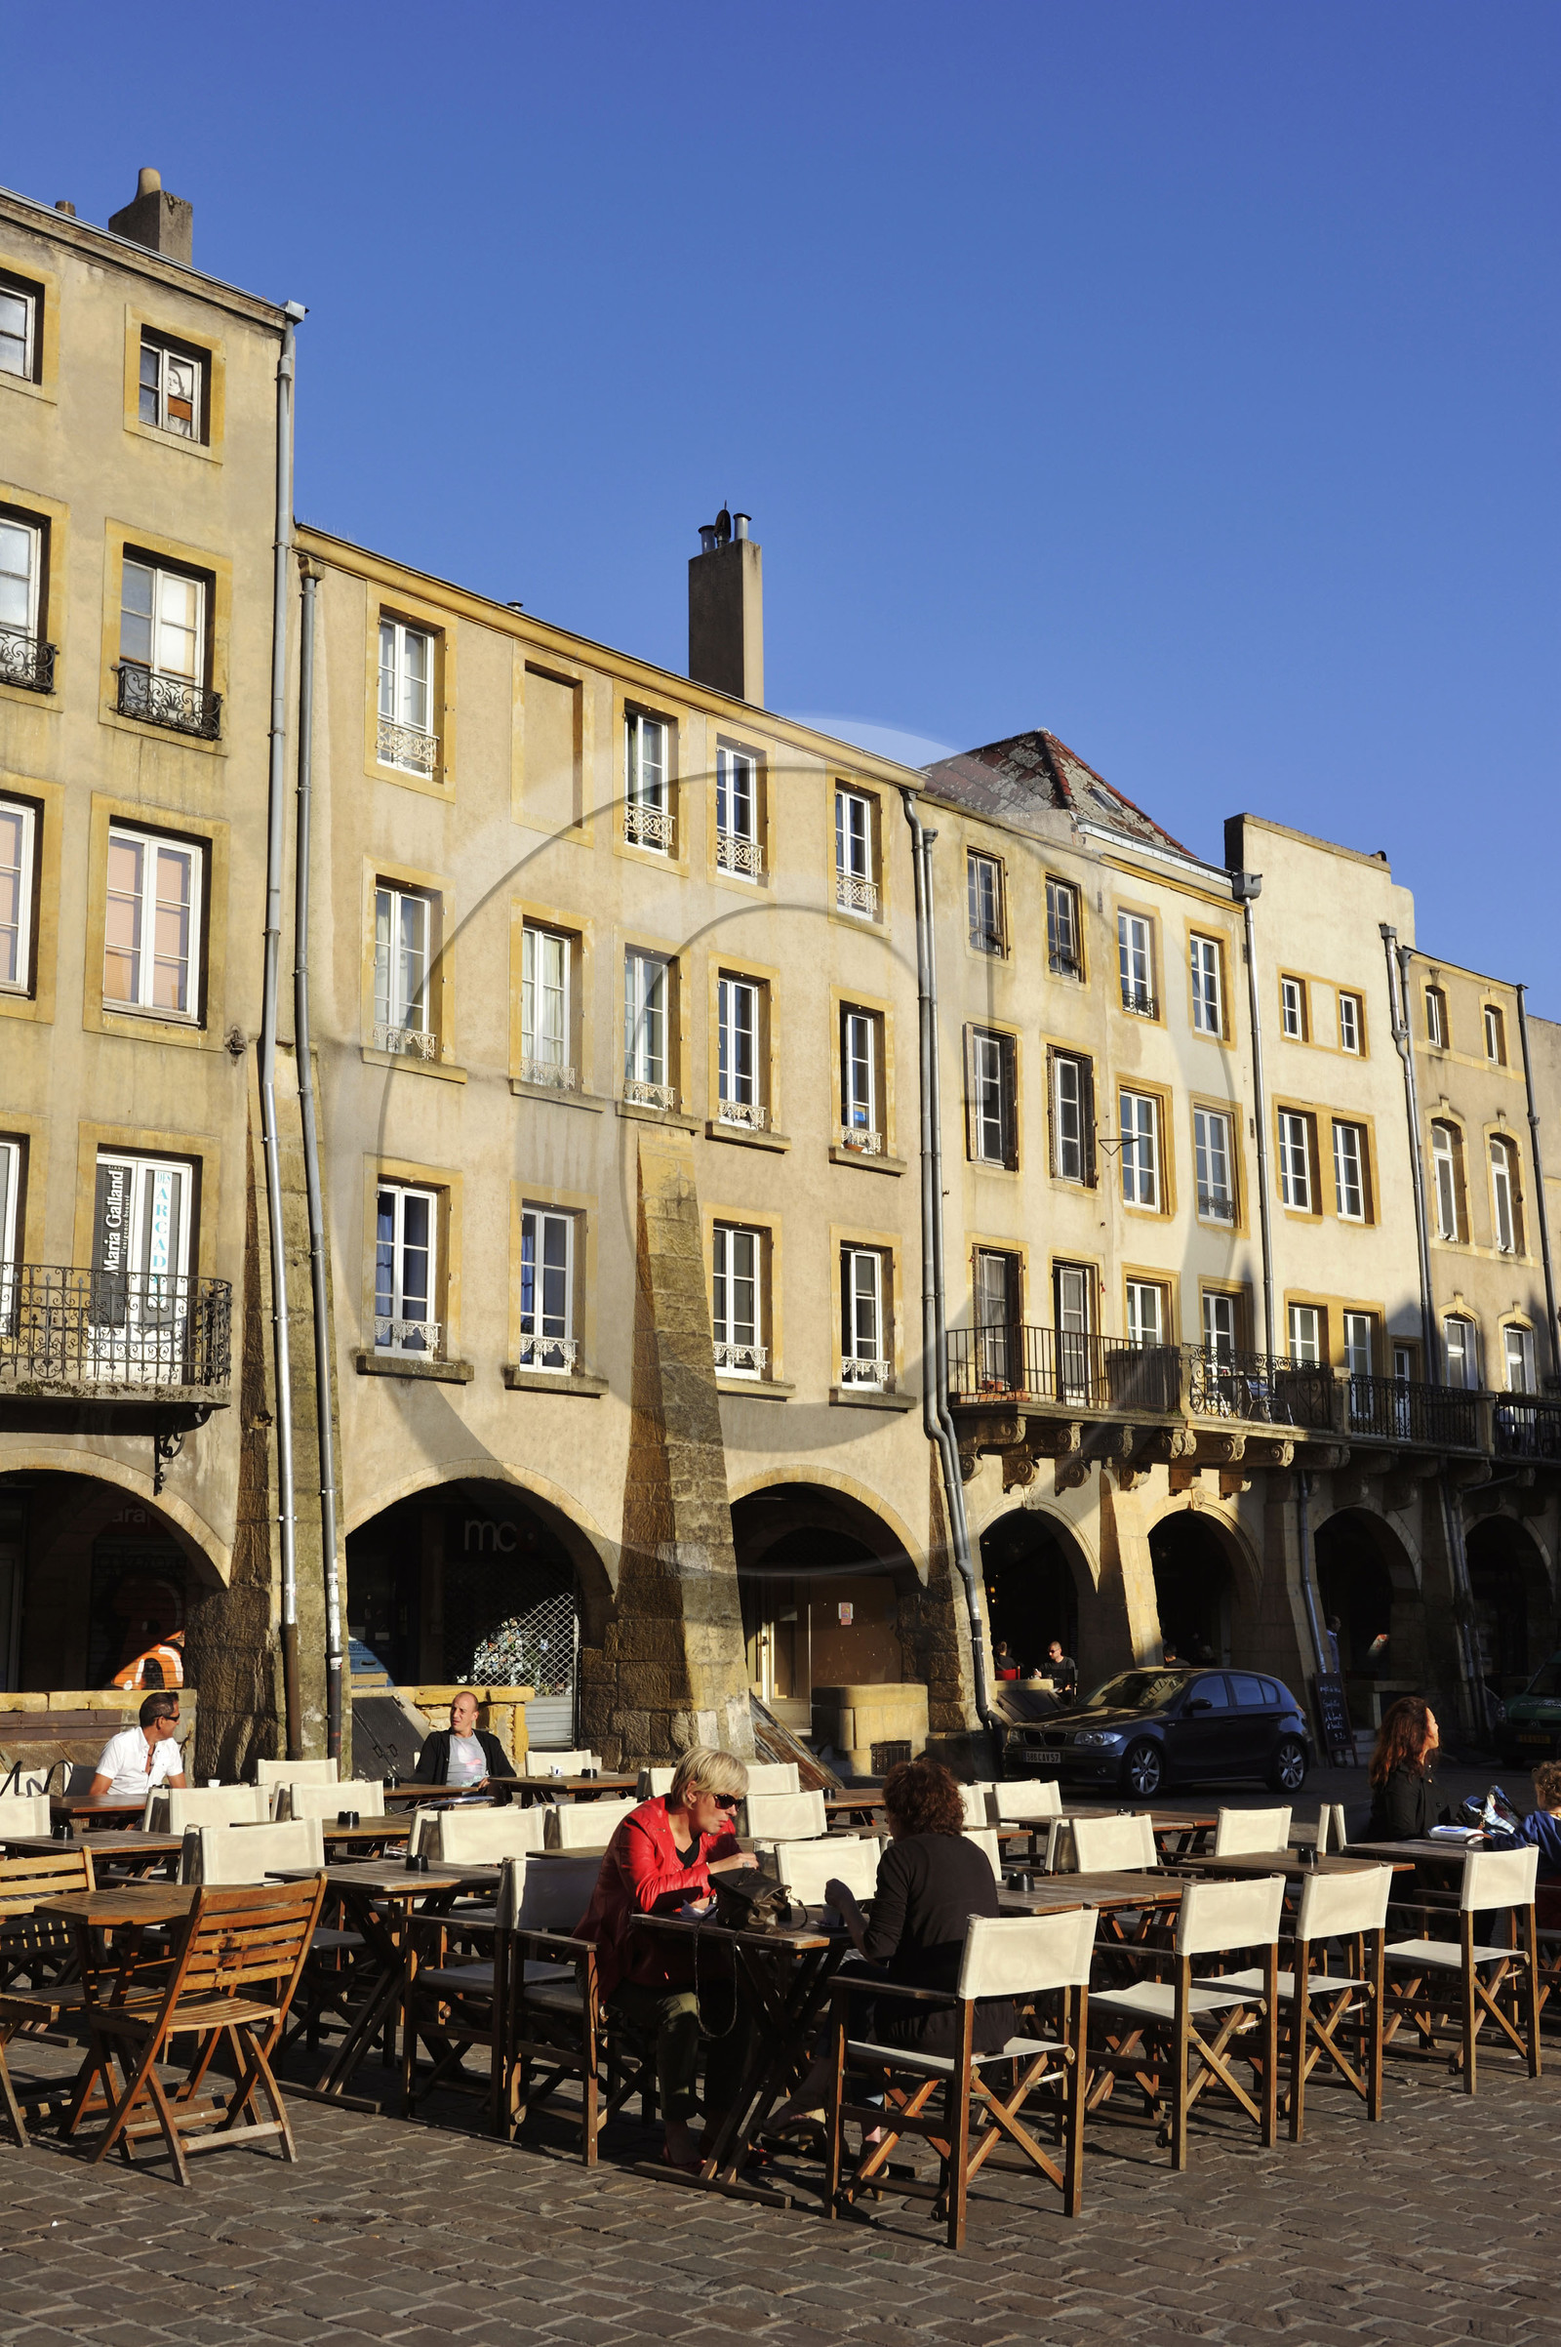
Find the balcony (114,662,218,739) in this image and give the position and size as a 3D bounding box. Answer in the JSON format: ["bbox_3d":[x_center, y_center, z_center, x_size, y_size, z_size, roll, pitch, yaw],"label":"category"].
[{"bbox_3d":[-6.164,-4.749,24.983,0.160,0.500,1.220,-11,-15,43],"label":"balcony"}]

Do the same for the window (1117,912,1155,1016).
[{"bbox_3d":[5.343,-3.137,37.194,0.180,1.459,0.944,-11,-15,44],"label":"window"}]

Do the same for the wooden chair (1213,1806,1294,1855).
[{"bbox_3d":[2.117,3.539,12.103,0.560,0.870,0.540,9,-14,-41],"label":"wooden chair"}]

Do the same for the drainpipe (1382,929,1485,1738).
[{"bbox_3d":[10.999,2.340,41.726,0.500,13.600,0.600,10,-15,-43],"label":"drainpipe"}]

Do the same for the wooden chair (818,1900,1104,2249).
[{"bbox_3d":[0.522,2.570,7.156,0.550,0.860,0.580,9,-15,-42],"label":"wooden chair"}]

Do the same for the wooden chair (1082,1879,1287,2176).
[{"bbox_3d":[1.306,2.794,8.263,0.560,0.870,0.540,10,-15,-43],"label":"wooden chair"}]

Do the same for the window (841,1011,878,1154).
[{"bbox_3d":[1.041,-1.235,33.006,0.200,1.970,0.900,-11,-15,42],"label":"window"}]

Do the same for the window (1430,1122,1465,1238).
[{"bbox_3d":[10.958,0.100,40.780,0.722,1.935,0.150,10,-15,-44],"label":"window"}]

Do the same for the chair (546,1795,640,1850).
[{"bbox_3d":[-0.651,3.285,11.129,0.500,0.870,0.570,-11,-15,42],"label":"chair"}]

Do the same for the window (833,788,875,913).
[{"bbox_3d":[0.957,-4.273,32.790,0.150,1.589,0.958,-9,-12,40],"label":"window"}]

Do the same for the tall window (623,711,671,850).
[{"bbox_3d":[-1.635,-4.743,29.792,0.150,1.558,0.915,-9,-12,40],"label":"tall window"}]

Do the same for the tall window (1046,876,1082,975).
[{"bbox_3d":[4.109,-3.589,35.991,0.150,1.348,0.824,-10,-13,43],"label":"tall window"}]

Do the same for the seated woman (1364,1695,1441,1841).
[{"bbox_3d":[3.357,3.423,12.741,0.700,1.370,0.500,-2,-11,10],"label":"seated woman"}]

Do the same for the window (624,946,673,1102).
[{"bbox_3d":[-1.582,-1.732,29.490,0.180,1.794,0.821,-10,-14,42],"label":"window"}]

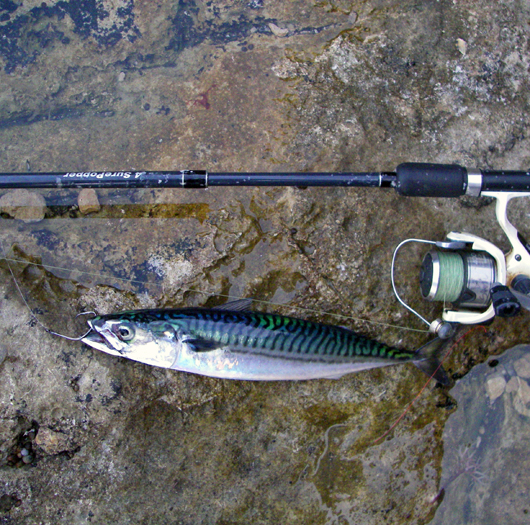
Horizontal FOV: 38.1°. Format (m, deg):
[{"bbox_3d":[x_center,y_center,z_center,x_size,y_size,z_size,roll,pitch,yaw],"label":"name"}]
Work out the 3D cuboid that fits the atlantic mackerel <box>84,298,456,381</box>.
[{"bbox_3d":[0.002,0.076,0.725,0.348,0.045,0.070,4,83,0],"label":"atlantic mackerel"}]

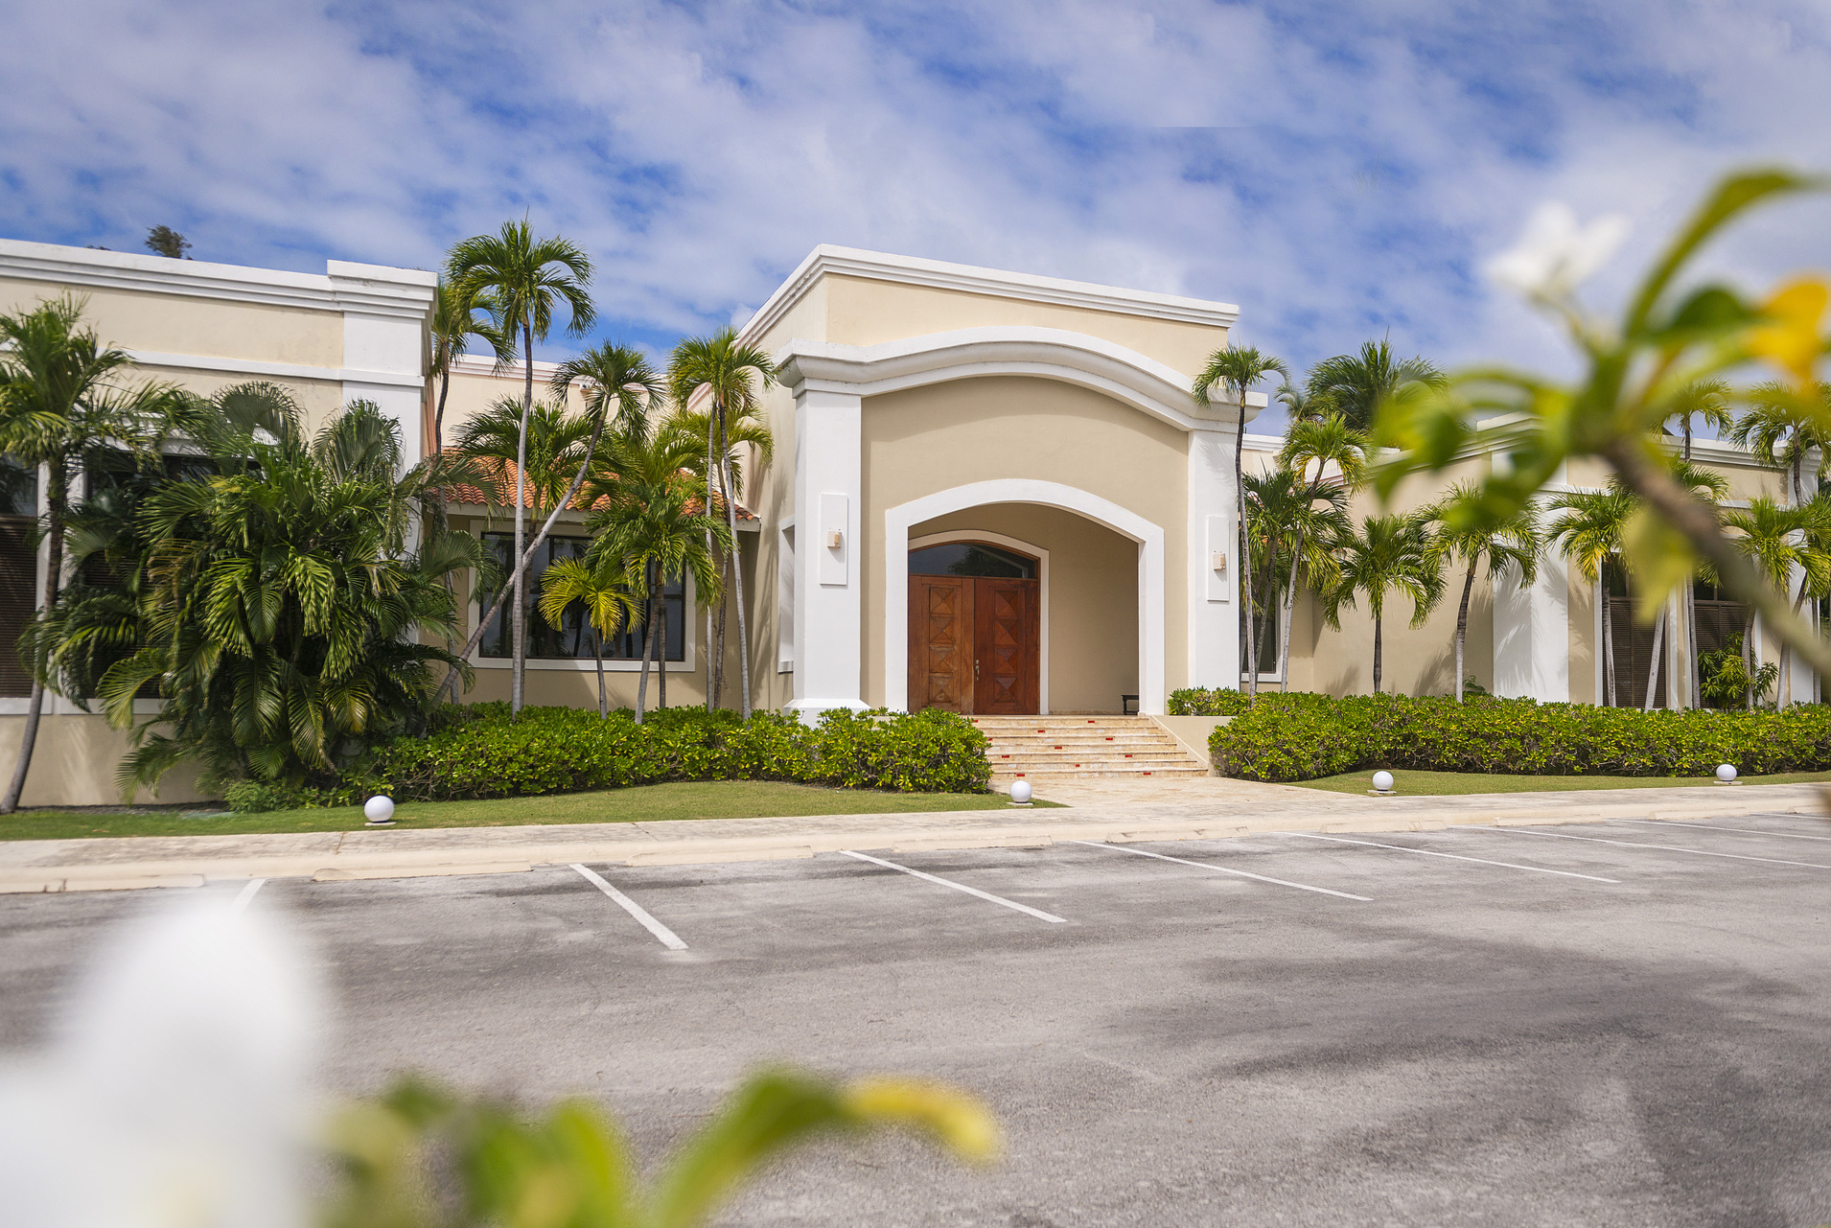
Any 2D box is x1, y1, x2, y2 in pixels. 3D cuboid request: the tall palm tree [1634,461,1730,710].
[{"bbox_3d":[16.596,-0.026,26.596,2.023,6.713,2.023,-3,-5,32],"label":"tall palm tree"}]

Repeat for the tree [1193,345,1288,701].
[{"bbox_3d":[6.422,-1.131,24.269,1.847,8.543,1.847,-1,-5,15],"label":"tree"}]

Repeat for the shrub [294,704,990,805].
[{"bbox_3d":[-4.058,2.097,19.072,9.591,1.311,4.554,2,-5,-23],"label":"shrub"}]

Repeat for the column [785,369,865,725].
[{"bbox_3d":[-1.706,-0.945,23.267,1.232,6.767,0.959,2,-4,-21],"label":"column"}]

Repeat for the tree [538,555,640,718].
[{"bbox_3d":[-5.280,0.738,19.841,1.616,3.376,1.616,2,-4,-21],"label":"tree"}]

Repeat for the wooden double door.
[{"bbox_3d":[1.306,0.730,27.354,3.252,3.031,0.121,2,-4,-21],"label":"wooden double door"}]

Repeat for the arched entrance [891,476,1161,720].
[{"bbox_3d":[2.280,-0.325,24.952,6.249,4.773,0.606,2,-4,-21],"label":"arched entrance"}]

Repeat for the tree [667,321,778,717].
[{"bbox_3d":[-3.448,-1.097,22.056,1.904,8.120,1.904,1,-5,-9],"label":"tree"}]

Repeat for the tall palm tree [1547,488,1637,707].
[{"bbox_3d":[14.064,0.292,25.504,1.825,5.906,1.825,-2,-5,29],"label":"tall palm tree"}]

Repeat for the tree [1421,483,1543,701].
[{"bbox_3d":[12.571,0.055,27.227,2.373,6.023,2.373,2,-4,-21],"label":"tree"}]

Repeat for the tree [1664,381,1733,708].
[{"bbox_3d":[17.107,-1.080,27.022,2.020,8.309,2.020,2,-4,-21],"label":"tree"}]

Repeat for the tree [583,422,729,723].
[{"bbox_3d":[-4.199,-0.353,19.799,2.222,5.558,2.222,2,-4,-21],"label":"tree"}]

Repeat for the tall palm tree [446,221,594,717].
[{"bbox_3d":[-6.428,-1.845,19.957,2.335,9.279,2.335,1,-5,-18],"label":"tall palm tree"}]

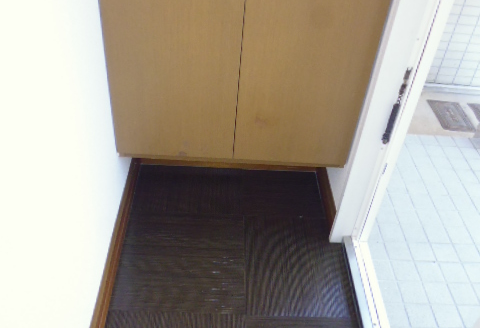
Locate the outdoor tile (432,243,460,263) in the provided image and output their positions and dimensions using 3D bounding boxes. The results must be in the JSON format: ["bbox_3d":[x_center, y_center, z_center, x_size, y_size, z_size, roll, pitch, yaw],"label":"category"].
[{"bbox_3d":[0.869,0.379,1.879,0.096,0.010,0.096,2,40,-2],"label":"outdoor tile"}]

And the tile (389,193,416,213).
[{"bbox_3d":[0.768,0.181,2.104,0.096,0.010,0.096,2,40,-2],"label":"tile"}]

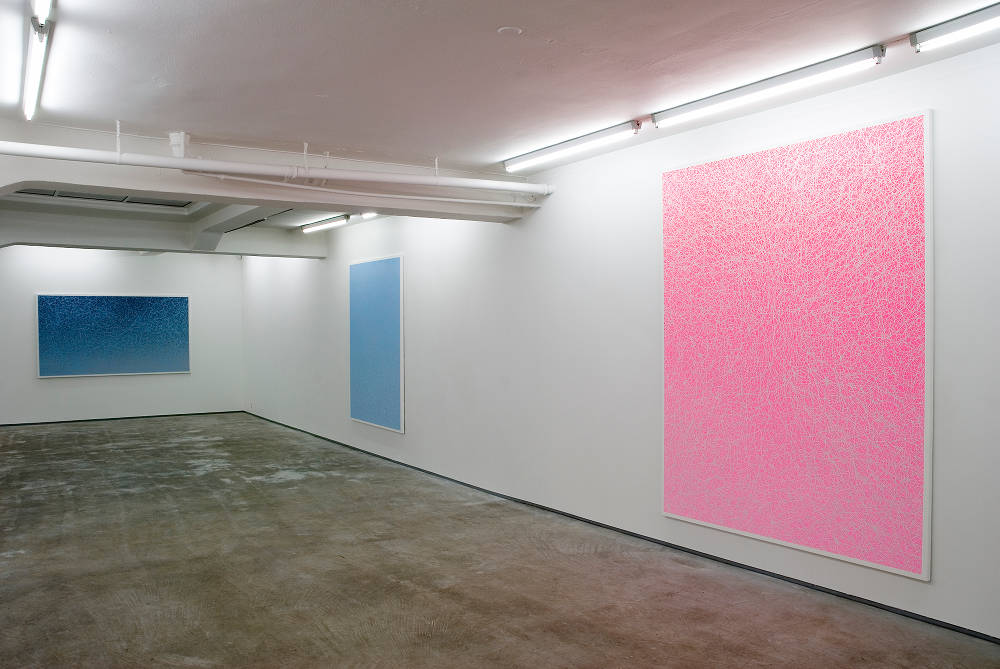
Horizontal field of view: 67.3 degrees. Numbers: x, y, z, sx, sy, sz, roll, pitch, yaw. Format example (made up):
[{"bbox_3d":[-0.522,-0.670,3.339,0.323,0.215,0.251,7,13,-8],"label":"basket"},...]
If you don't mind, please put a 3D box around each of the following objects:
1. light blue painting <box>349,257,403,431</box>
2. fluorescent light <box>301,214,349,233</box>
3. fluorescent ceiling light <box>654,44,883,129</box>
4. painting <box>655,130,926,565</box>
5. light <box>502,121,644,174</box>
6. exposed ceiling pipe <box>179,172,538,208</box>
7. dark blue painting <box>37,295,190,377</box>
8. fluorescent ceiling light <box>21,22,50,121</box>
[{"bbox_3d":[-1.557,0.112,9.390,0.045,2.054,1.522,-1,1,-35],"label":"light blue painting"},{"bbox_3d":[-2.261,-1.407,9.561,0.075,0.093,1.510,-1,1,-35],"label":"fluorescent light"},{"bbox_3d":[1.425,-1.367,4.239,0.075,0.093,1.510,-1,1,-35],"label":"fluorescent ceiling light"},{"bbox_3d":[1.731,0.065,4.713,0.045,2.487,1.869,-1,1,-35],"label":"painting"},{"bbox_3d":[0.480,-1.377,5.583,0.075,0.093,1.510,-1,1,-35],"label":"light"},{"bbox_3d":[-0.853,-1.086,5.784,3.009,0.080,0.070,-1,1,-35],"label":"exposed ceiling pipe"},{"bbox_3d":[-6.505,0.025,12.797,2.349,1.365,0.045,-1,1,-35],"label":"dark blue painting"},{"bbox_3d":[-2.417,-1.331,3.896,0.075,0.093,1.510,-1,1,-35],"label":"fluorescent ceiling light"}]

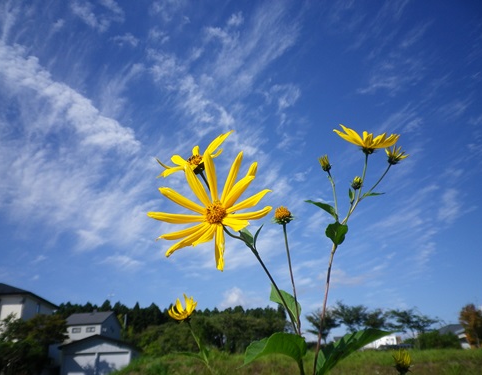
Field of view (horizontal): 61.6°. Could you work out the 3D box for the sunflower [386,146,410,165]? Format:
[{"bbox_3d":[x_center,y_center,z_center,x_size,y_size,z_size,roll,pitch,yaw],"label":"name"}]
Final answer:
[{"bbox_3d":[0.205,-0.043,0.530,0.031,0.027,0.030,12,-18,0],"label":"sunflower"}]

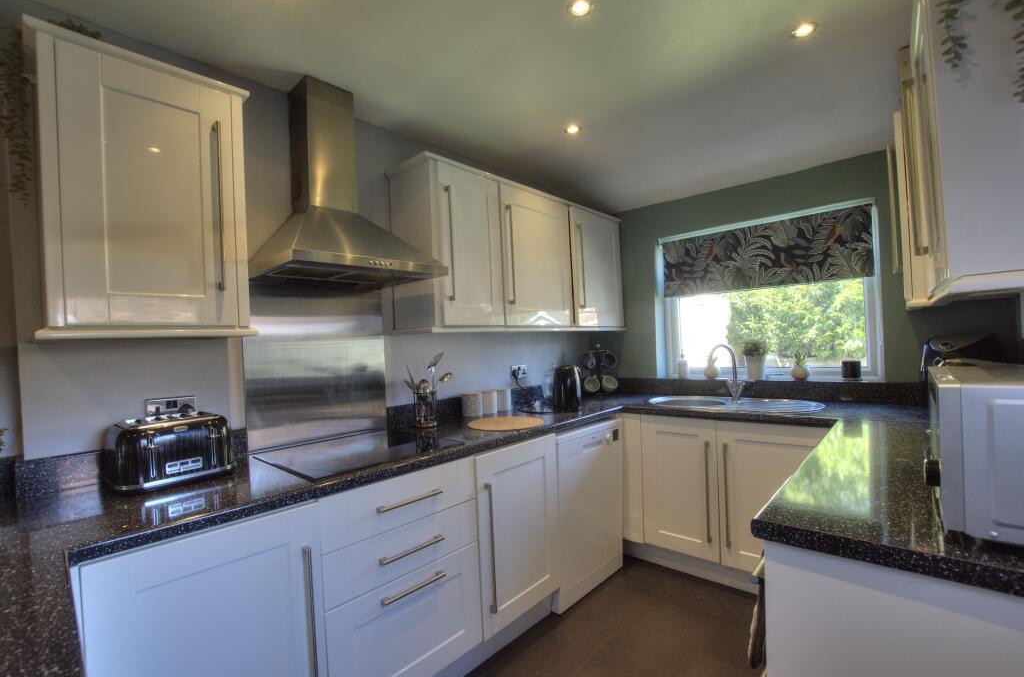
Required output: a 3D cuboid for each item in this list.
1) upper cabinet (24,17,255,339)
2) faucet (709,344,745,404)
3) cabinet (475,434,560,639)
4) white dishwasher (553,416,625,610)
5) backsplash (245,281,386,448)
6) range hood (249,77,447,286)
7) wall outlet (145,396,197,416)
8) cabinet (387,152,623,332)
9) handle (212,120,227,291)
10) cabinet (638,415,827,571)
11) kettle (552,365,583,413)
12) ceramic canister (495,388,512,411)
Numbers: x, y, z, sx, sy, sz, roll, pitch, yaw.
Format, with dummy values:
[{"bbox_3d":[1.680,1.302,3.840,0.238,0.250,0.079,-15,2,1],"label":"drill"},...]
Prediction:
[{"bbox_3d":[-1.118,-0.384,1.315,0.374,0.773,0.475,-3,-1,44],"label":"upper cabinet"},{"bbox_3d":[1.237,0.196,2.425,0.187,0.333,0.111,-2,-1,-1],"label":"faucet"},{"bbox_3d":[-0.161,0.835,2.050,0.576,0.727,0.505,-3,-1,44],"label":"cabinet"},{"bbox_3d":[0.214,0.890,2.438,0.600,0.829,0.598,-2,0,45],"label":"white dishwasher"},{"bbox_3d":[-0.830,0.113,1.887,0.020,0.680,0.597,-2,0,45],"label":"backsplash"},{"bbox_3d":[-0.663,-0.638,1.724,0.475,0.798,0.606,-3,-1,44],"label":"range hood"},{"bbox_3d":[-1.178,0.251,1.476,0.012,0.086,0.143,-3,-1,44],"label":"wall outlet"},{"bbox_3d":[0.098,-0.442,2.621,0.346,0.812,1.683,-2,0,45],"label":"cabinet"},{"bbox_3d":[-0.918,-0.416,1.345,0.036,0.530,0.015,-2,0,45],"label":"handle"},{"bbox_3d":[1.223,0.778,2.384,0.798,0.727,0.576,-3,-1,39],"label":"cabinet"},{"bbox_3d":[0.310,0.285,2.425,0.185,0.252,0.148,-2,0,31],"label":"kettle"},{"bbox_3d":[-0.054,0.363,2.517,0.100,0.125,0.100,-2,0,0],"label":"ceramic canister"}]

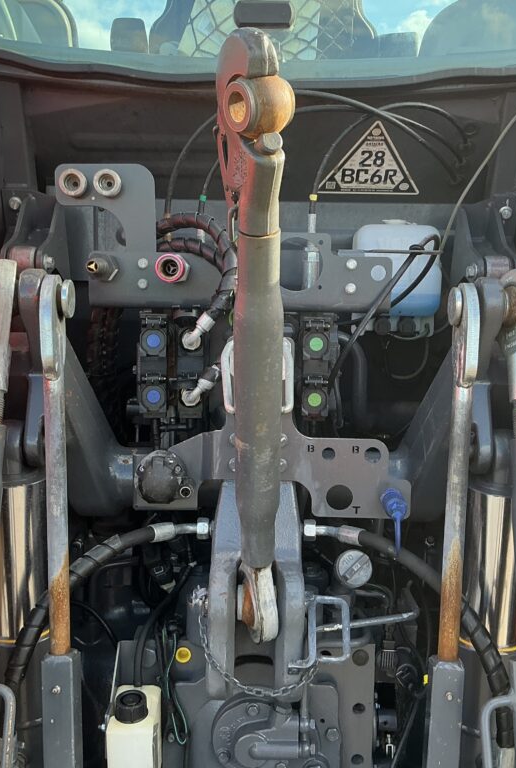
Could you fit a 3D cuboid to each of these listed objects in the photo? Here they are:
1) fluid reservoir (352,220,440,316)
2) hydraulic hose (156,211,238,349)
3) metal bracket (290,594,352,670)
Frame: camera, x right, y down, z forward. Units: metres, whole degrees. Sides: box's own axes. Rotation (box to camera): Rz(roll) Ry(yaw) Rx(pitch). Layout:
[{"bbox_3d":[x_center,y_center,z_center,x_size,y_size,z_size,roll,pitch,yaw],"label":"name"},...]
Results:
[{"bbox_3d":[0.221,-0.183,1.310,0.130,0.142,0.100,1,8,0],"label":"fluid reservoir"},{"bbox_3d":[-0.089,-0.151,1.220,0.112,0.195,0.130,1,8,0],"label":"hydraulic hose"},{"bbox_3d":[0.079,0.309,1.030,0.072,0.082,0.045,1,8,0],"label":"metal bracket"}]

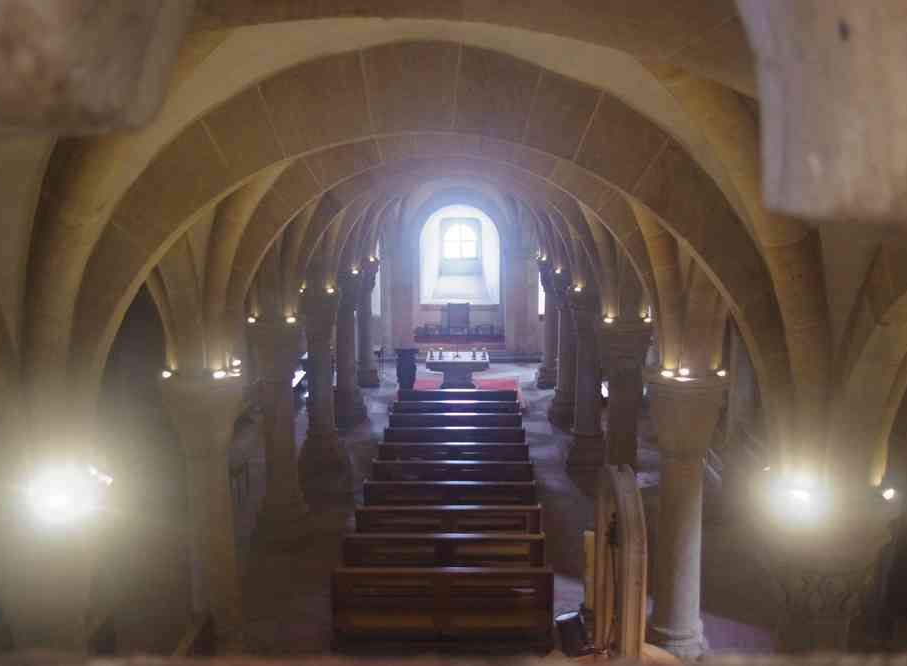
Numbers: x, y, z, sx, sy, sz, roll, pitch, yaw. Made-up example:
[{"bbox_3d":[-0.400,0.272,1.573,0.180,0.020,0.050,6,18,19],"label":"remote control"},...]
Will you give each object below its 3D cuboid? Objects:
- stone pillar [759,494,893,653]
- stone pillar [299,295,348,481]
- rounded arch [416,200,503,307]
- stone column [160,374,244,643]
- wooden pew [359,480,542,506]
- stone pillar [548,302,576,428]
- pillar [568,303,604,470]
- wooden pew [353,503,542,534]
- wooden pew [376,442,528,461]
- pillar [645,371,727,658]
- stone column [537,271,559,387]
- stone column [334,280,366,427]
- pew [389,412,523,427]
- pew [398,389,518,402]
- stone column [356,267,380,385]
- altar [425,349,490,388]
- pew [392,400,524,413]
[{"bbox_3d":[2.143,2.553,5.118,0.760,3.280,0.760,0,10,1],"label":"stone pillar"},{"bbox_3d":[-2.320,0.901,14.630,0.800,3.280,0.800,0,10,1],"label":"stone pillar"},{"bbox_3d":[0.211,-2.546,27.000,2.750,3.320,0.800,0,10,1],"label":"rounded arch"},{"bbox_3d":[-2.344,1.968,8.449,0.790,3.279,0.790,0,10,1],"label":"stone column"},{"bbox_3d":[-0.035,2.521,11.852,2.400,1.000,0.580,0,10,1],"label":"wooden pew"},{"bbox_3d":[2.454,0.439,17.662,0.780,3.050,0.780,0,10,1],"label":"stone pillar"},{"bbox_3d":[2.268,0.856,14.744,0.700,3.279,0.700,0,10,1],"label":"pillar"},{"bbox_3d":[-0.065,2.693,11.106,2.411,0.920,0.600,0,10,2],"label":"wooden pew"},{"bbox_3d":[0.008,2.213,13.585,2.400,1.000,0.580,0,10,1],"label":"wooden pew"},{"bbox_3d":[2.269,1.996,8.247,0.750,3.280,0.750,0,10,1],"label":"pillar"},{"bbox_3d":[2.353,-0.237,21.108,0.620,3.279,0.620,0,10,1],"label":"stone column"},{"bbox_3d":[-2.216,0.326,18.010,0.700,3.279,0.700,0,10,1],"label":"stone column"},{"bbox_3d":[0.050,1.905,15.317,2.400,1.000,0.580,0,10,1],"label":"pew"},{"bbox_3d":[0.093,1.597,17.049,2.400,1.000,0.580,0,10,1],"label":"pew"},{"bbox_3d":[-2.174,-0.218,21.177,0.630,3.279,0.630,0,10,1],"label":"stone column"},{"bbox_3d":[0.126,0.995,20.992,1.548,0.920,1.150,0,10,1],"label":"altar"},{"bbox_3d":[0.072,1.751,16.183,2.400,1.000,0.580,0,10,1],"label":"pew"}]

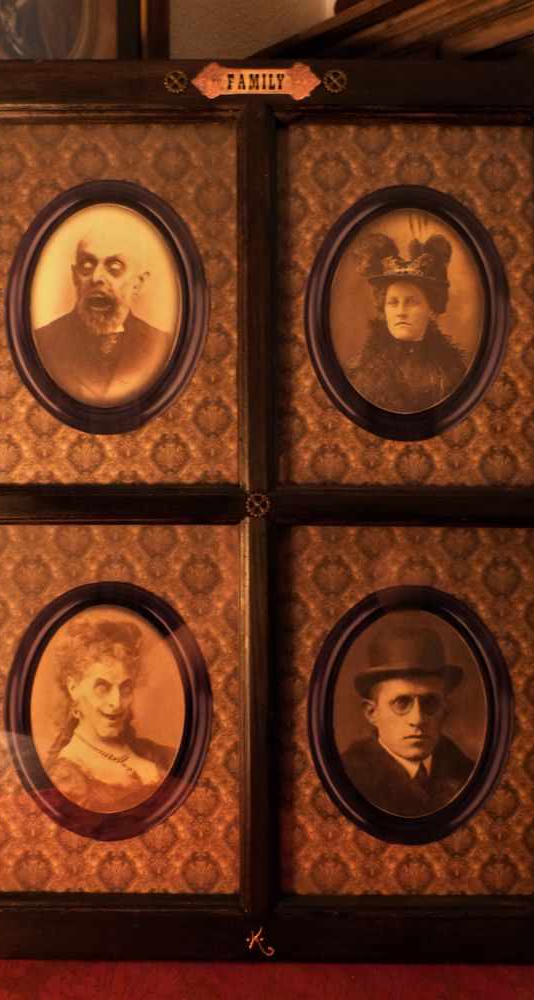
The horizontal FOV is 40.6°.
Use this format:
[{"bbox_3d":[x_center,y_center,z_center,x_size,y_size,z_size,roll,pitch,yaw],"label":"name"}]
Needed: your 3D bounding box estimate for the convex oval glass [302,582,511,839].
[{"bbox_3d":[0.114,0.171,0.575,0.162,0.205,0.018,0,-1,0],"label":"convex oval glass"}]

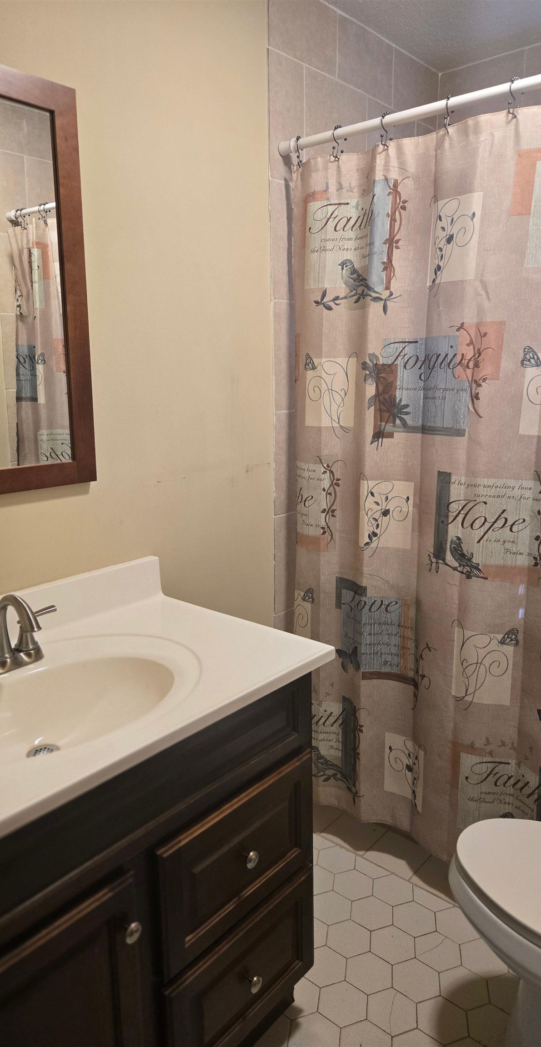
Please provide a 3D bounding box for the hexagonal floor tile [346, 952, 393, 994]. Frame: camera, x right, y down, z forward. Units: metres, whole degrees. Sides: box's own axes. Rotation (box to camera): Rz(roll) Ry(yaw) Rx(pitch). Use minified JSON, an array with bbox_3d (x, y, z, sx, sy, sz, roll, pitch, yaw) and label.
[{"bbox_3d":[0.243,1.110,1.711,0.128,0.010,0.111,10,16,39],"label":"hexagonal floor tile"}]

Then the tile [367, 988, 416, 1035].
[{"bbox_3d":[0.281,1.133,1.607,0.128,0.010,0.111,10,16,39],"label":"tile"}]

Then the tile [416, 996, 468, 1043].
[{"bbox_3d":[0.392,1.136,1.587,0.128,0.010,0.111,10,16,39],"label":"tile"}]

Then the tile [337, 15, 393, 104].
[{"bbox_3d":[0.288,-1.384,2.095,0.009,0.175,0.300,11,17,40],"label":"tile"}]

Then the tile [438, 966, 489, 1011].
[{"bbox_3d":[0.462,1.113,1.665,0.111,0.010,0.128,2,13,10],"label":"tile"}]

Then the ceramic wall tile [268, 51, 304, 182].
[{"bbox_3d":[0.045,-1.084,1.876,0.009,0.306,0.134,11,17,40],"label":"ceramic wall tile"}]

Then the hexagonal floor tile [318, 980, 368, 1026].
[{"bbox_3d":[0.170,1.129,1.627,0.128,0.010,0.111,10,16,39],"label":"hexagonal floor tile"}]

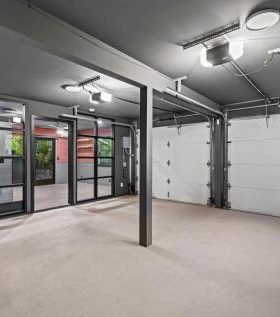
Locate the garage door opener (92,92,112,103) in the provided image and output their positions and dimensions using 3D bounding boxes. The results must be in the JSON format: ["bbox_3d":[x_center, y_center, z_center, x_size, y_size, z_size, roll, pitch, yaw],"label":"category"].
[{"bbox_3d":[-0.670,-1.055,3.706,0.370,0.140,0.225,0,1,40],"label":"garage door opener"}]

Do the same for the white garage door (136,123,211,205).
[{"bbox_3d":[0.848,0.143,6.106,2.400,2.144,0.070,0,1,40],"label":"white garage door"}]

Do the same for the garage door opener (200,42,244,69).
[{"bbox_3d":[0.905,-1.148,2.339,0.400,0.145,0.225,0,1,40],"label":"garage door opener"}]

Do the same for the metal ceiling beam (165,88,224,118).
[{"bbox_3d":[1.187,-0.997,4.041,0.080,0.100,2.480,0,1,40],"label":"metal ceiling beam"}]

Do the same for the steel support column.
[{"bbox_3d":[0.089,0.121,3.015,0.123,2.218,0.125,0,1,40],"label":"steel support column"}]

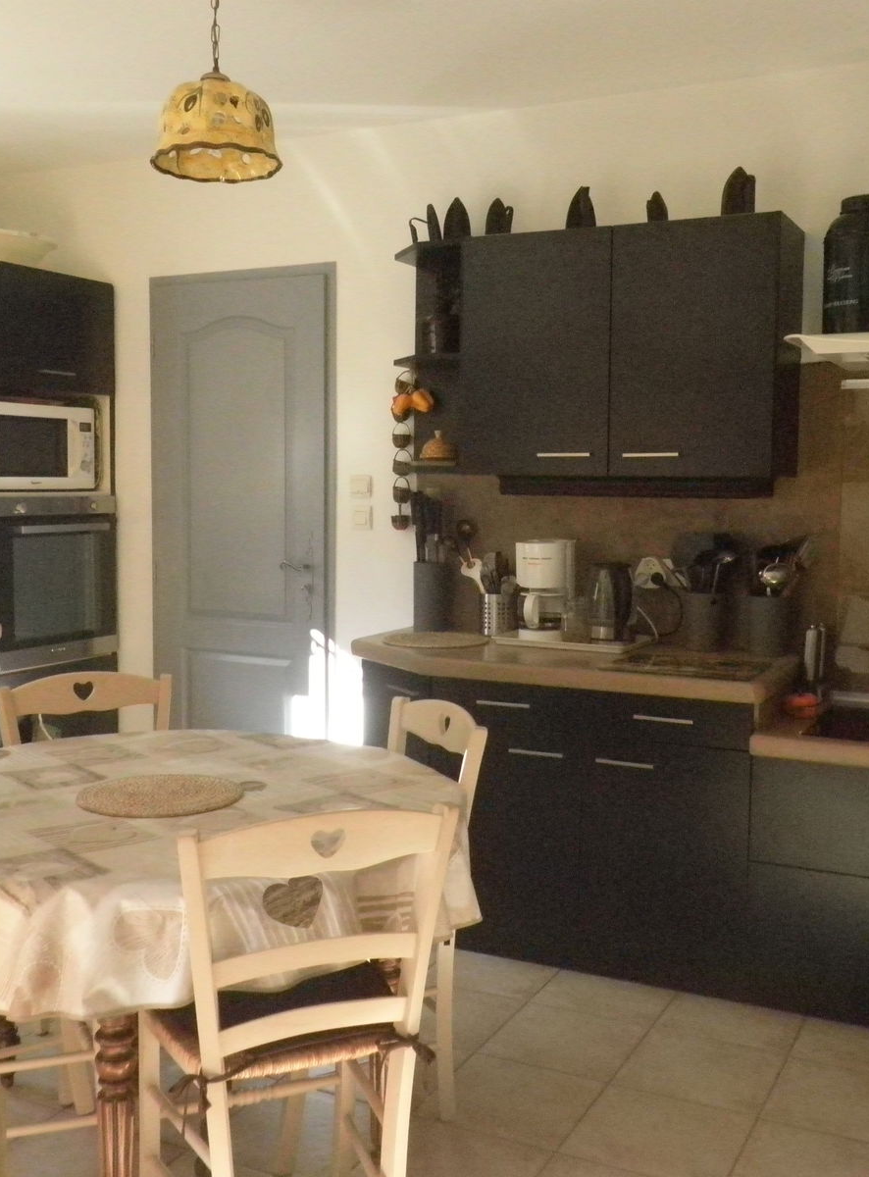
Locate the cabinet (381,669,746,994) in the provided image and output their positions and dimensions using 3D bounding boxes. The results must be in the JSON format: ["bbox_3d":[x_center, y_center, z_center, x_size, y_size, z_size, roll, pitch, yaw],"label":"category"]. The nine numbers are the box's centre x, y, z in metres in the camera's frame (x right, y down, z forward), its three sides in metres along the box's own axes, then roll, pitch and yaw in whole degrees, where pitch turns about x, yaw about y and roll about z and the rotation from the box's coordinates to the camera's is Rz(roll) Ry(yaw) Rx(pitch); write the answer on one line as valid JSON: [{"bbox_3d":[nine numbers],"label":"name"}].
[{"bbox_3d":[0.457,0.619,3.585,1.032,0.755,0.600,3,5,26],"label":"cabinet"}]

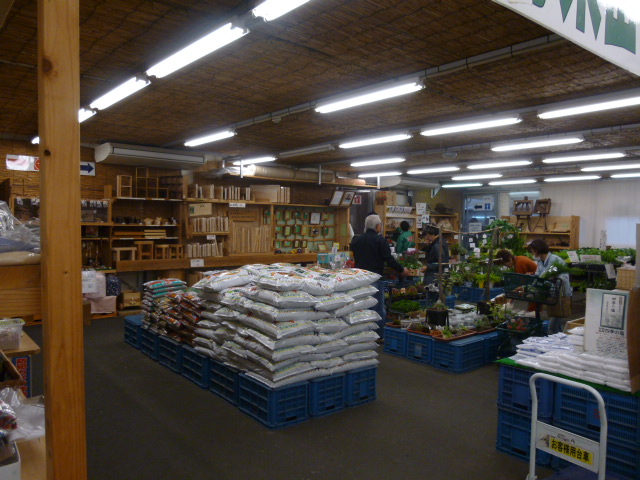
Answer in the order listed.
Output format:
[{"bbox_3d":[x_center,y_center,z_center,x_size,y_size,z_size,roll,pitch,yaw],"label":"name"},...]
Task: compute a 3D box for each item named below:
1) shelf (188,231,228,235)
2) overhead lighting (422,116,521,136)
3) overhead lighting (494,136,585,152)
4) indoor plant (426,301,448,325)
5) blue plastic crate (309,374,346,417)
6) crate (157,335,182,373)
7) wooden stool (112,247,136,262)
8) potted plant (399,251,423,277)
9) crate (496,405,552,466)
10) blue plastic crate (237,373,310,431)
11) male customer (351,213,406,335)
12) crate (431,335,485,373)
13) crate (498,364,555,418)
[{"bbox_3d":[-2.105,-0.141,8.671,0.770,0.045,0.220,-2,3,-41],"label":"shelf"},{"bbox_3d":[1.584,-1.240,4.972,0.160,0.090,1.230,-2,3,-41],"label":"overhead lighting"},{"bbox_3d":[2.858,-1.293,6.172,0.170,0.100,1.220,-1,3,-43],"label":"overhead lighting"},{"bbox_3d":[1.487,0.933,5.850,0.270,0.330,0.270,1,2,0],"label":"indoor plant"},{"bbox_3d":[-0.104,1.244,3.935,0.366,0.305,0.523,-1,3,-41],"label":"blue plastic crate"},{"bbox_3d":[-1.451,1.203,5.011,0.368,0.305,0.525,-1,3,-41],"label":"crate"},{"bbox_3d":[-3.178,0.236,7.529,0.345,0.225,0.220,-1,3,-43],"label":"wooden stool"},{"bbox_3d":[1.312,0.341,6.700,0.340,0.370,0.280,1,2,0],"label":"potted plant"},{"bbox_3d":[1.562,1.314,3.277,0.525,0.305,0.368,-1,3,-43],"label":"crate"},{"bbox_3d":[-0.388,1.246,3.718,0.365,0.305,0.520,-2,4,-41],"label":"blue plastic crate"},{"bbox_3d":[0.807,0.494,6.133,0.520,1.680,0.600,3,3,40],"label":"male customer"},{"bbox_3d":[1.596,1.290,5.318,0.520,0.305,0.365,-1,2,-39],"label":"crate"},{"bbox_3d":[1.528,0.988,3.213,0.365,0.305,0.520,3,4,45],"label":"crate"}]

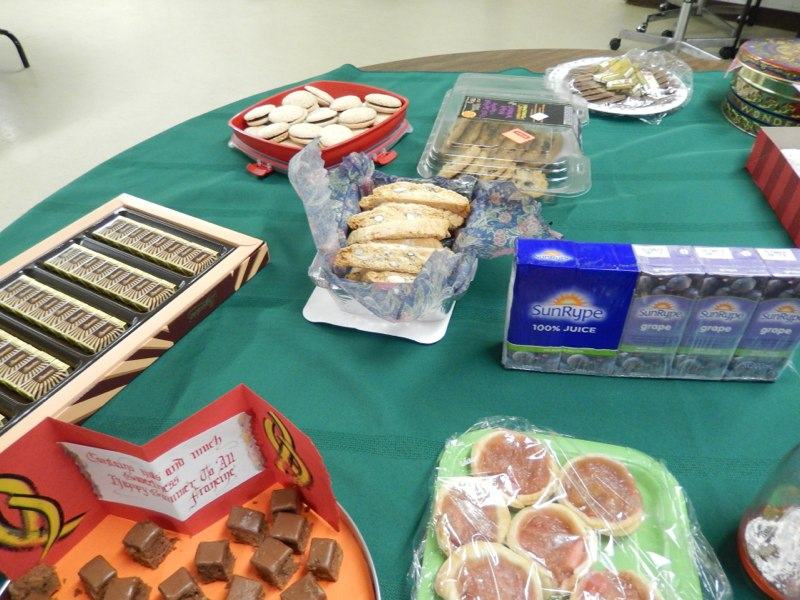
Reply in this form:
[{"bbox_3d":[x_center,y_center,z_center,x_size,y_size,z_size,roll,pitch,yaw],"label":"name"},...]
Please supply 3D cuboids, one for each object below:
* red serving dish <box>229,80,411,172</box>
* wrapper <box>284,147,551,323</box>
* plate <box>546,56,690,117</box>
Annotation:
[{"bbox_3d":[-0.122,-0.268,0.888,0.226,0.053,0.226,25,49,28],"label":"red serving dish"},{"bbox_3d":[0.016,-0.078,0.627,0.275,0.105,0.200,9,43,14],"label":"wrapper"},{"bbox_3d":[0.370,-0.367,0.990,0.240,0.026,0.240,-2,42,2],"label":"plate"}]

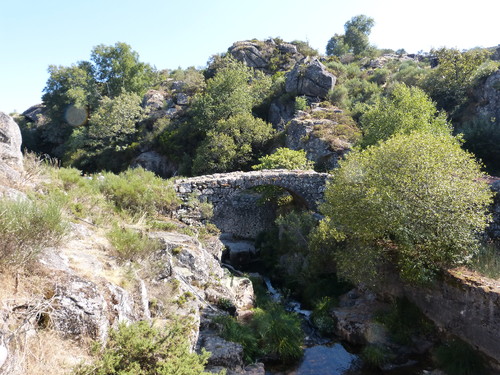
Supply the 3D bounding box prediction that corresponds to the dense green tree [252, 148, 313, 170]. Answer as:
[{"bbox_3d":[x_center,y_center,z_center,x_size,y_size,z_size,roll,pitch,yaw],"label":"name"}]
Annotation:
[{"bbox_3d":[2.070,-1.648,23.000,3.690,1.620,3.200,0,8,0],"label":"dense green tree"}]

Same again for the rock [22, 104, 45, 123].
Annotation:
[{"bbox_3d":[-26.961,-9.206,45.000,2.200,2.180,1.870,0,4,0],"label":"rock"}]

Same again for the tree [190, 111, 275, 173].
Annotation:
[{"bbox_3d":[-1.177,-3.034,26.000,5.880,4.630,5.000,0,4,0],"label":"tree"}]

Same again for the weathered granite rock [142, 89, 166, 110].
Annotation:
[{"bbox_3d":[-9.632,-8.876,36.500,2.330,2.110,1.860,0,4,0],"label":"weathered granite rock"}]

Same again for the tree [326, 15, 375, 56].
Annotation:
[{"bbox_3d":[16.646,-25.182,60.000,7.770,6.410,6.600,0,4,0],"label":"tree"}]

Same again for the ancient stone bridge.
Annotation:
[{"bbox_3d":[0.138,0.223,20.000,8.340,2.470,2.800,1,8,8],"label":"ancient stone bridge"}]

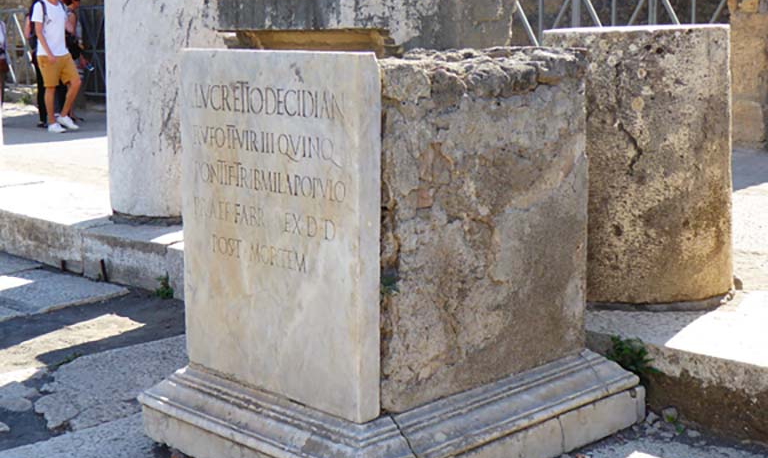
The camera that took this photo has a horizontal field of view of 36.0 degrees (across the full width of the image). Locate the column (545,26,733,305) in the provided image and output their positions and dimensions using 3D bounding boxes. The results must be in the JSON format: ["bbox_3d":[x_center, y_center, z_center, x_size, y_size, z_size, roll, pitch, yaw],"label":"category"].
[{"bbox_3d":[1.165,-0.329,5.501,0.867,1.188,0.867,0,10,0],"label":"column"}]

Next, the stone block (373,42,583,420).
[{"bbox_3d":[0.062,-0.091,4.339,1.097,1.142,0.884,-10,14,-44],"label":"stone block"}]

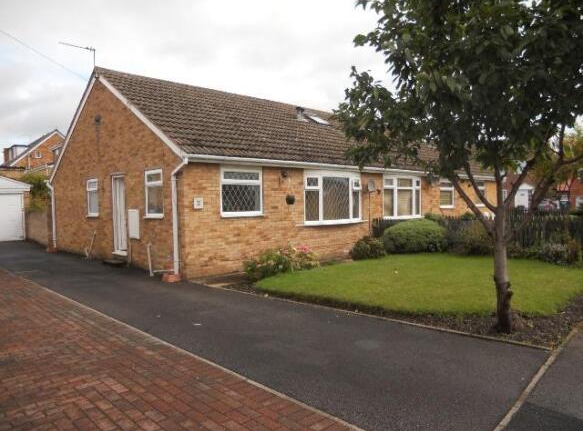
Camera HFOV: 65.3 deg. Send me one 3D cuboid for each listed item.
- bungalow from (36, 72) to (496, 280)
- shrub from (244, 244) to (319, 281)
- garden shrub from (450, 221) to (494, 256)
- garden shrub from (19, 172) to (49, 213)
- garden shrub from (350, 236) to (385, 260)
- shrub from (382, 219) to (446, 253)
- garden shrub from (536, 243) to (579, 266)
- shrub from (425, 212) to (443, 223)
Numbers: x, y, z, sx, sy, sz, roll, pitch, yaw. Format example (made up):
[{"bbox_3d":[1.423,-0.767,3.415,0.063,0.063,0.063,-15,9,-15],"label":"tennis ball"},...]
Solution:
[{"bbox_3d":[-0.160,-1.636,17.787,14.600,5.500,10.200,-2,2,-42],"label":"bungalow"},{"bbox_3d":[-0.219,1.007,9.950,1.650,0.720,1.050,-2,2,-42],"label":"shrub"},{"bbox_3d":[4.698,0.584,11.800,1.050,0.850,1.000,-2,2,-42],"label":"garden shrub"},{"bbox_3d":[-11.589,-0.947,20.500,1.800,2.200,1.800,-2,2,-42],"label":"garden shrub"},{"bbox_3d":[2.073,0.859,12.400,0.900,0.640,0.850,-1,1,0],"label":"garden shrub"},{"bbox_3d":[3.490,0.582,12.900,1.600,0.920,1.500,-2,2,-42],"label":"shrub"},{"bbox_3d":[5.932,0.844,10.100,0.950,0.520,0.850,-2,2,-42],"label":"garden shrub"},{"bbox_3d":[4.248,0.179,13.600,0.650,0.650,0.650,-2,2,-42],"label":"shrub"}]

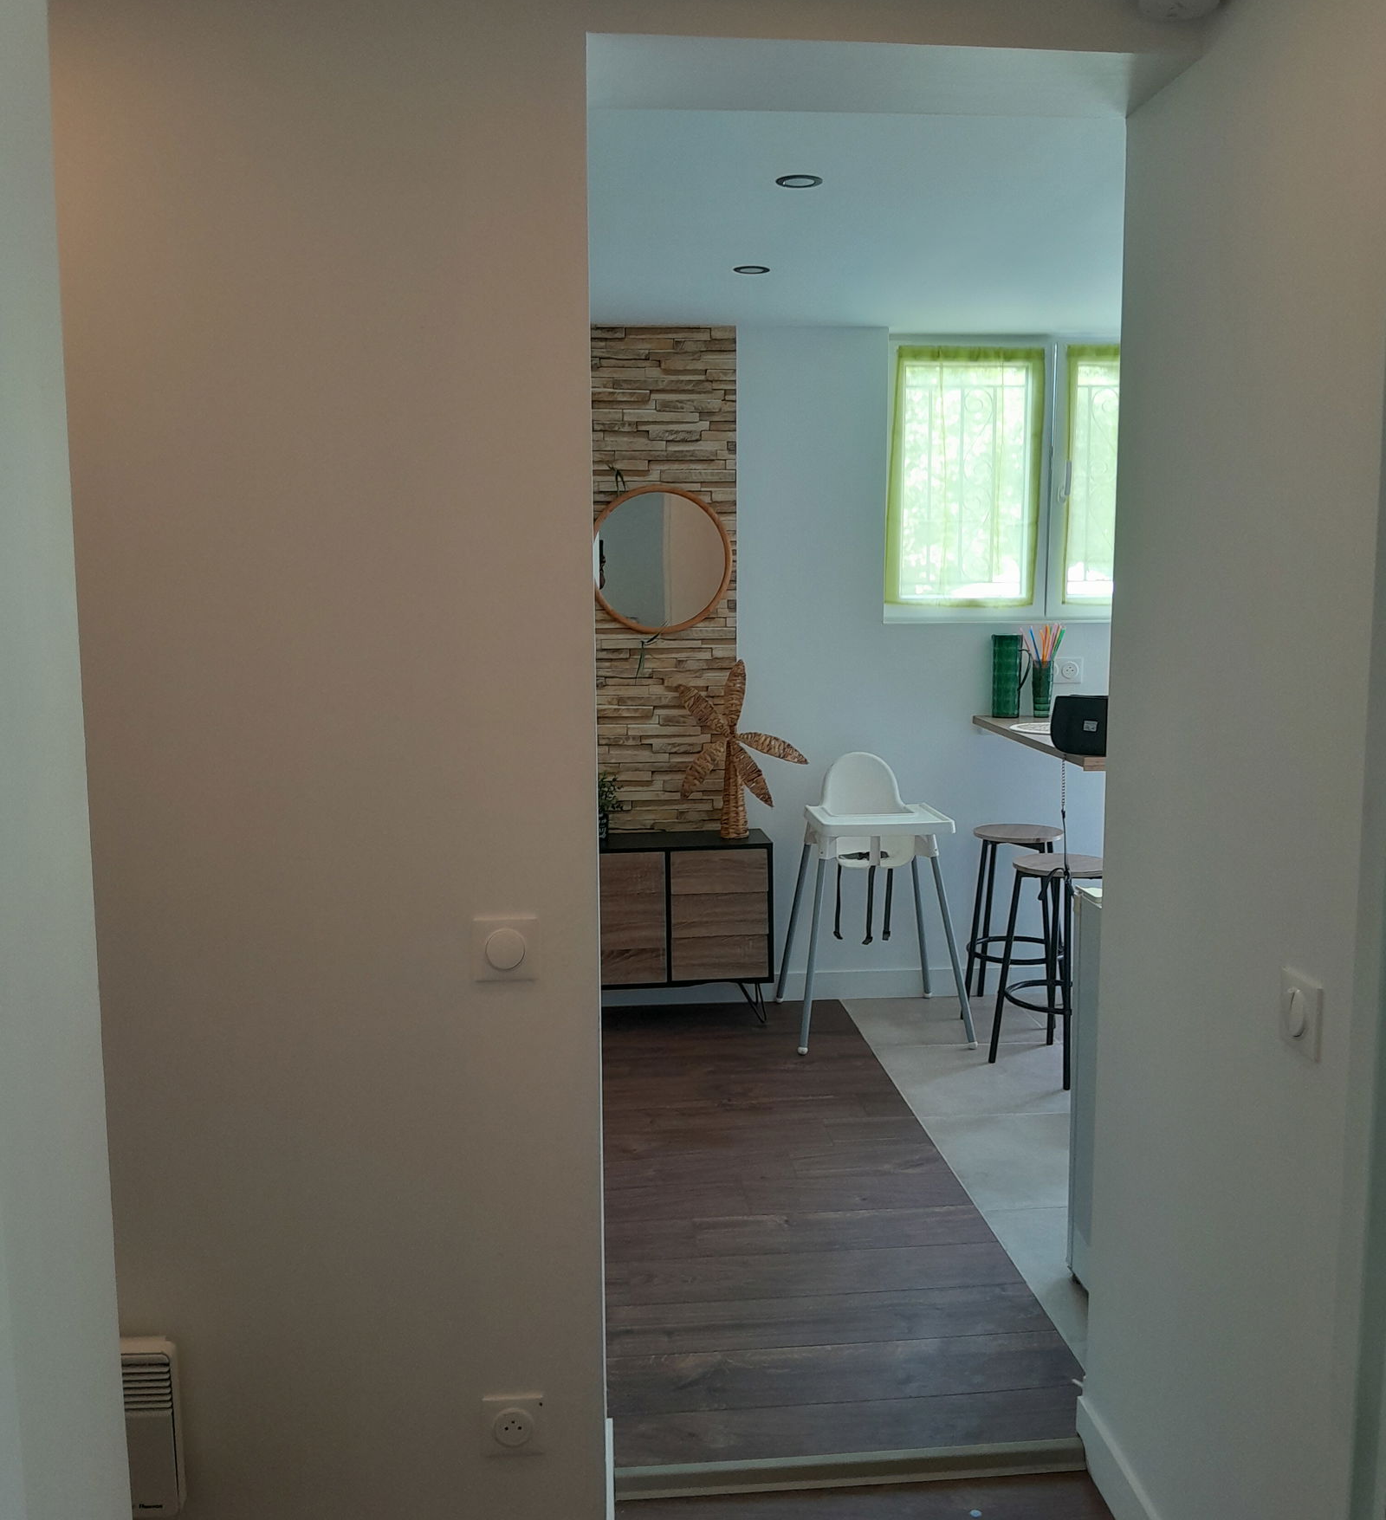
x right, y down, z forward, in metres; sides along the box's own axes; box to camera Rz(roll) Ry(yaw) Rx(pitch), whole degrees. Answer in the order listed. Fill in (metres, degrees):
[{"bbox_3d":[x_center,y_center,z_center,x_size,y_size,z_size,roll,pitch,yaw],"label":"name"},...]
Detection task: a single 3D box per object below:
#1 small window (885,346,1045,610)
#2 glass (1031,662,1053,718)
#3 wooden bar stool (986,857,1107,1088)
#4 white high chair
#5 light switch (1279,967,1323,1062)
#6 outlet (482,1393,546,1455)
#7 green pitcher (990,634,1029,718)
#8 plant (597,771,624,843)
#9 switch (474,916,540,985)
[{"bbox_3d":[0.952,-0.986,4.870,0.595,0.930,0.060,-1,7,-5],"label":"small window"},{"bbox_3d":[1.214,-0.244,4.808,0.076,0.197,0.076,-1,7,-5],"label":"glass"},{"bbox_3d":[1.116,0.620,4.196,0.345,0.634,0.345,0,7,0],"label":"wooden bar stool"},{"bbox_3d":[0.594,0.436,4.613,0.565,0.904,0.600,-1,7,-5],"label":"white high chair"},{"bbox_3d":[0.687,0.287,1.567,0.012,0.083,0.083,-1,7,-5],"label":"light switch"},{"bbox_3d":[-0.249,0.927,1.935,0.083,0.083,0.013,-1,7,-5],"label":"outlet"},{"bbox_3d":[1.100,-0.289,4.793,0.139,0.284,0.100,-1,7,-11],"label":"green pitcher"},{"bbox_3d":[-0.327,0.155,4.660,0.180,0.230,0.170,-1,7,-5],"label":"plant"},{"bbox_3d":[-0.250,0.254,1.854,0.083,0.083,0.012,-1,7,-5],"label":"switch"}]

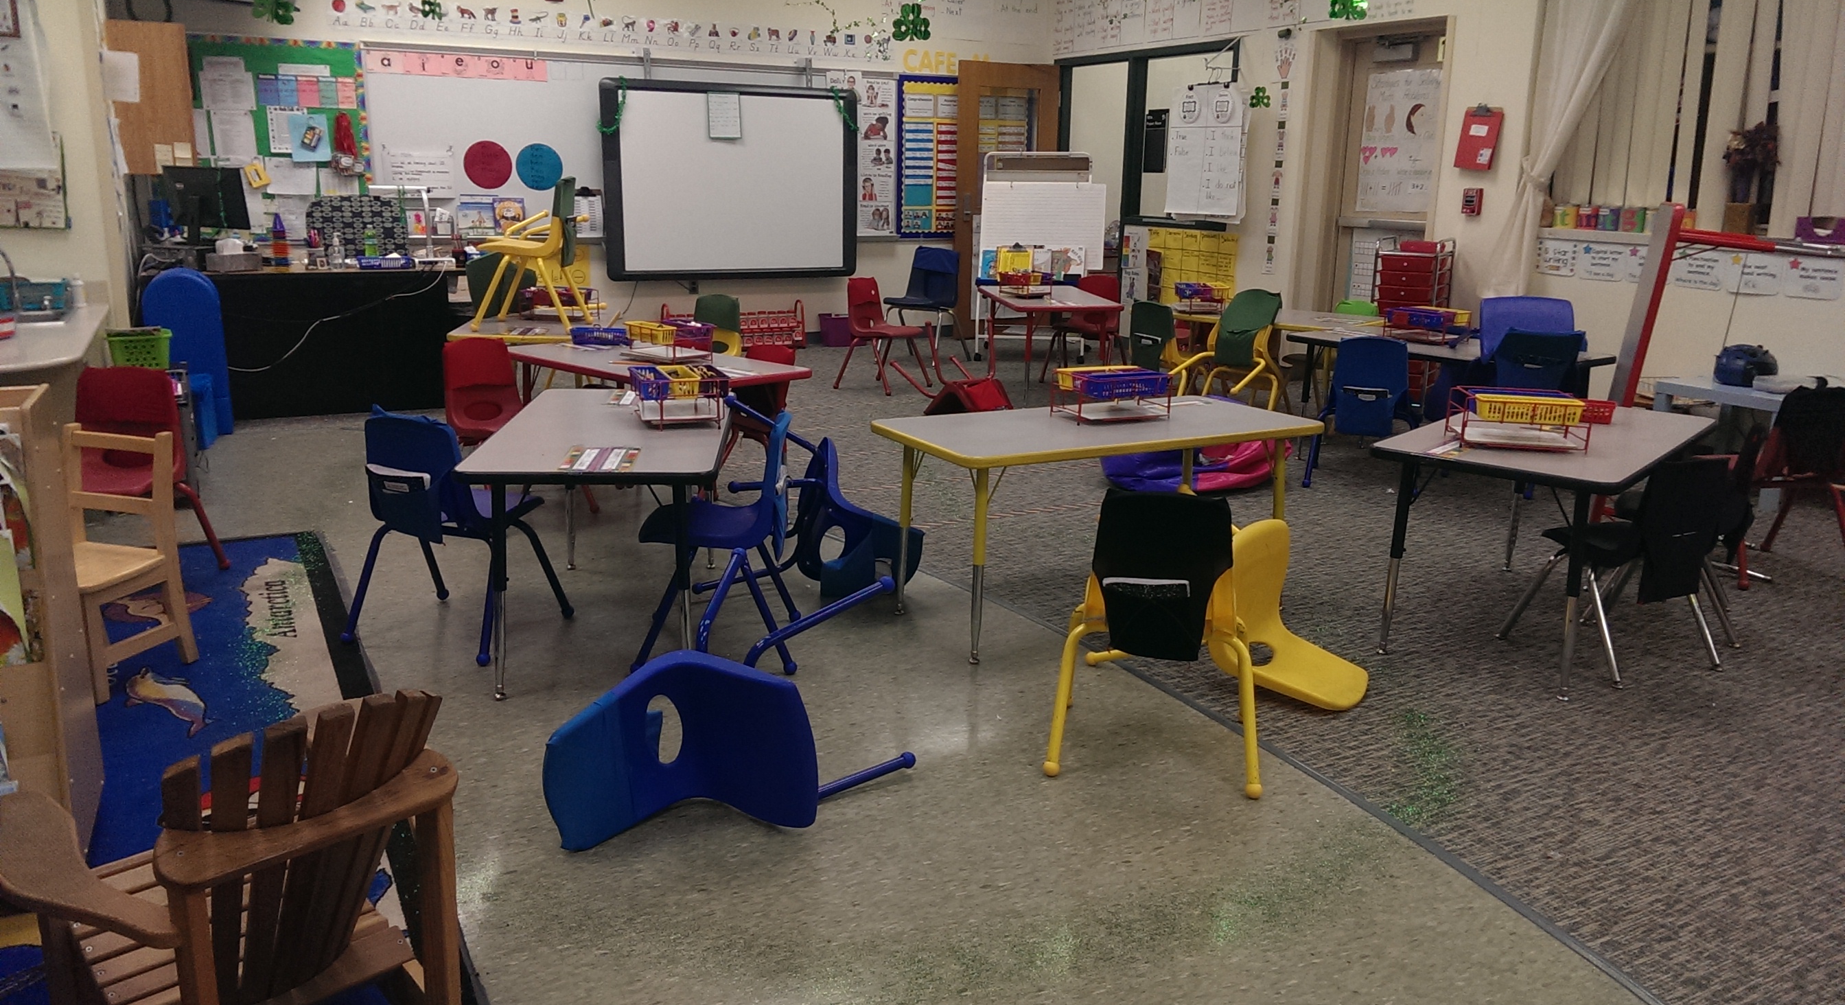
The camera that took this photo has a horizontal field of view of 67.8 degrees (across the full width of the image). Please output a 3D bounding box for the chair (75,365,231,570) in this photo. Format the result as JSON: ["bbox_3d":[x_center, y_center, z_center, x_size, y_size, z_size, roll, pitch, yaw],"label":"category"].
[{"bbox_3d":[-2.472,-0.061,4.210,0.450,0.645,0.460,0,14,-6],"label":"chair"}]

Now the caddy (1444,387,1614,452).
[{"bbox_3d":[1.604,-0.214,3.615,0.380,0.140,0.220,3,14,9],"label":"caddy"}]

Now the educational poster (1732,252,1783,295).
[{"bbox_3d":[3.424,-0.938,5.640,0.010,0.160,0.215,-6,15,-26],"label":"educational poster"}]

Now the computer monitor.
[{"bbox_3d":[-3.625,-1.499,6.962,0.500,0.400,0.190,6,15,19],"label":"computer monitor"}]

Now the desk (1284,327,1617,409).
[{"bbox_3d":[2.207,-0.396,5.921,0.610,0.567,1.220,-9,17,-35],"label":"desk"}]

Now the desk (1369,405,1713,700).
[{"bbox_3d":[1.856,0.086,4.096,0.625,0.588,1.225,12,17,38],"label":"desk"}]

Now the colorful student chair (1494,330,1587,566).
[{"bbox_3d":[2.426,-0.345,5.463,0.430,0.670,0.450,13,18,41],"label":"colorful student chair"}]

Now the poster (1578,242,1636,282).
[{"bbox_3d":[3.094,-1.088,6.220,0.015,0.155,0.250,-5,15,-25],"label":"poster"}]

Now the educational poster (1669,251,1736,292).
[{"bbox_3d":[3.758,-1.133,6.643,0.010,0.205,0.250,-6,16,-27],"label":"educational poster"}]

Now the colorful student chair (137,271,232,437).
[{"bbox_3d":[-3.487,-0.671,6.311,0.410,0.790,0.430,0,14,-3],"label":"colorful student chair"}]

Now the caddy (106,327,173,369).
[{"bbox_3d":[-2.981,-0.583,5.248,0.250,0.135,0.270,-6,15,-26],"label":"caddy"}]

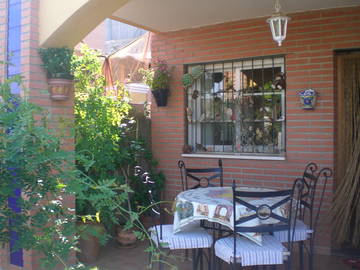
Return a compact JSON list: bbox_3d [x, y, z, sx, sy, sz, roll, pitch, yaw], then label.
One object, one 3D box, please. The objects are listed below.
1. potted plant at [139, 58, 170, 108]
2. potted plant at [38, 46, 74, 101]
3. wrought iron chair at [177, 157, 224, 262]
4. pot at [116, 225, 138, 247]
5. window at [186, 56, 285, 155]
[{"bbox_3d":[-0.305,-0.640,4.820,0.360,0.580,0.320,0,1,31],"label":"potted plant"},{"bbox_3d":[-1.000,-0.498,3.200,0.260,0.420,0.270,0,1,0],"label":"potted plant"},{"bbox_3d":[0.248,0.752,3.929,0.440,0.950,0.470,0,1,-14],"label":"wrought iron chair"},{"bbox_3d":[-0.581,1.124,4.394,0.240,0.200,0.240,0,1,0],"label":"pot"},{"bbox_3d":[0.590,-0.317,4.514,1.210,1.070,0.120,0,1,31],"label":"window"}]

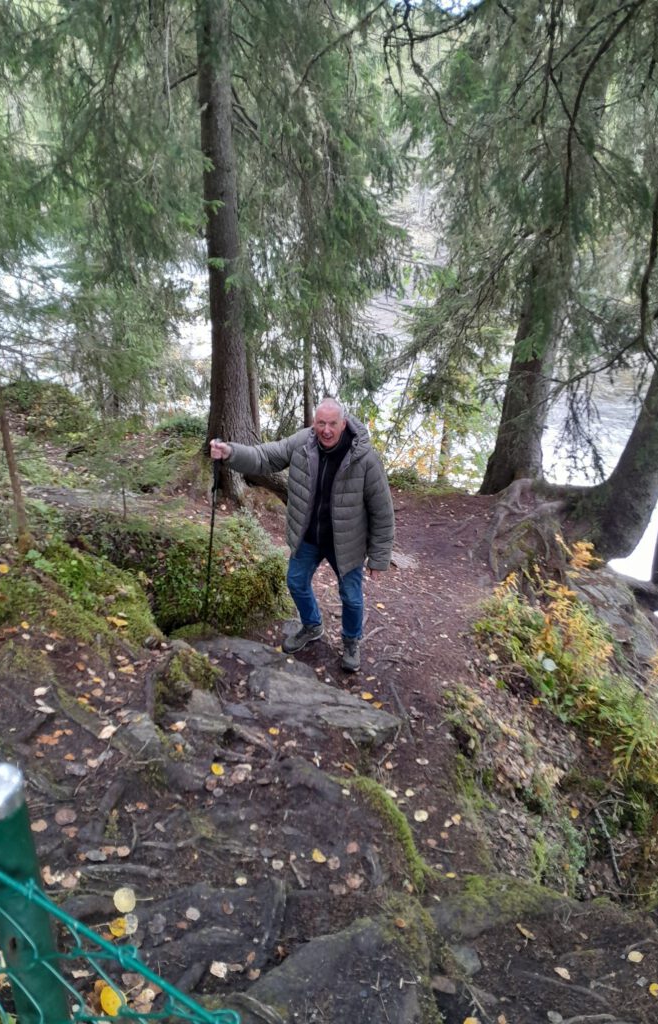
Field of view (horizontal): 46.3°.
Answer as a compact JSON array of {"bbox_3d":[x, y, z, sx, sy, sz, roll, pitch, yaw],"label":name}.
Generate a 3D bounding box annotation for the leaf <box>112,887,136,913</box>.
[{"bbox_3d":[-0.569,1.073,2.130,0.060,0.010,0.070,0,37,0],"label":"leaf"}]

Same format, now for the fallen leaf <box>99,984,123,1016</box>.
[{"bbox_3d":[-0.517,1.162,1.830,0.056,0.012,0.075,0,37,0],"label":"fallen leaf"}]

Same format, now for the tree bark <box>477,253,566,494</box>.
[{"bbox_3d":[1.900,-1.307,7.453,0.580,2.350,0.540,0,22,0],"label":"tree bark"}]

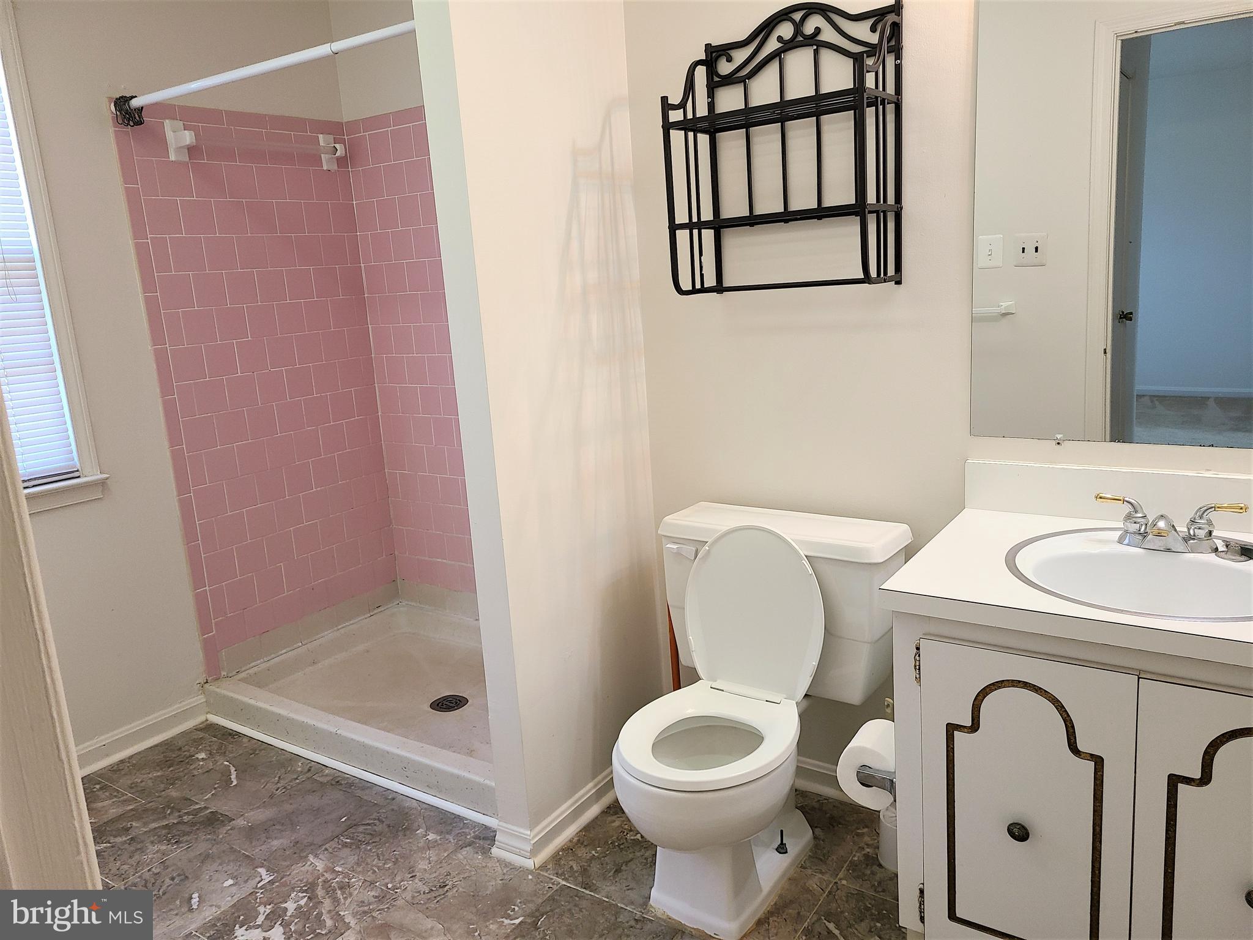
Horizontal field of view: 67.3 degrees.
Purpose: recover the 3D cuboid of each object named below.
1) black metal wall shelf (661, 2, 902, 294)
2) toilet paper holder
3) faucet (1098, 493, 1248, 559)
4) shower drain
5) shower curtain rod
[{"bbox_3d":[0.320,-0.661,1.942,0.440,0.583,0.210,4,15,34],"label":"black metal wall shelf"},{"bbox_3d":[0.488,0.548,1.741,0.095,0.055,0.155,4,15,34],"label":"toilet paper holder"},{"bbox_3d":[0.923,0.098,1.609,0.236,0.087,0.145,4,15,34],"label":"faucet"},{"bbox_3d":[-0.548,0.728,2.919,0.120,0.012,0.120,-4,12,1],"label":"shower drain"},{"bbox_3d":[-0.886,-0.961,2.255,1.297,0.048,0.045,4,15,34],"label":"shower curtain rod"}]

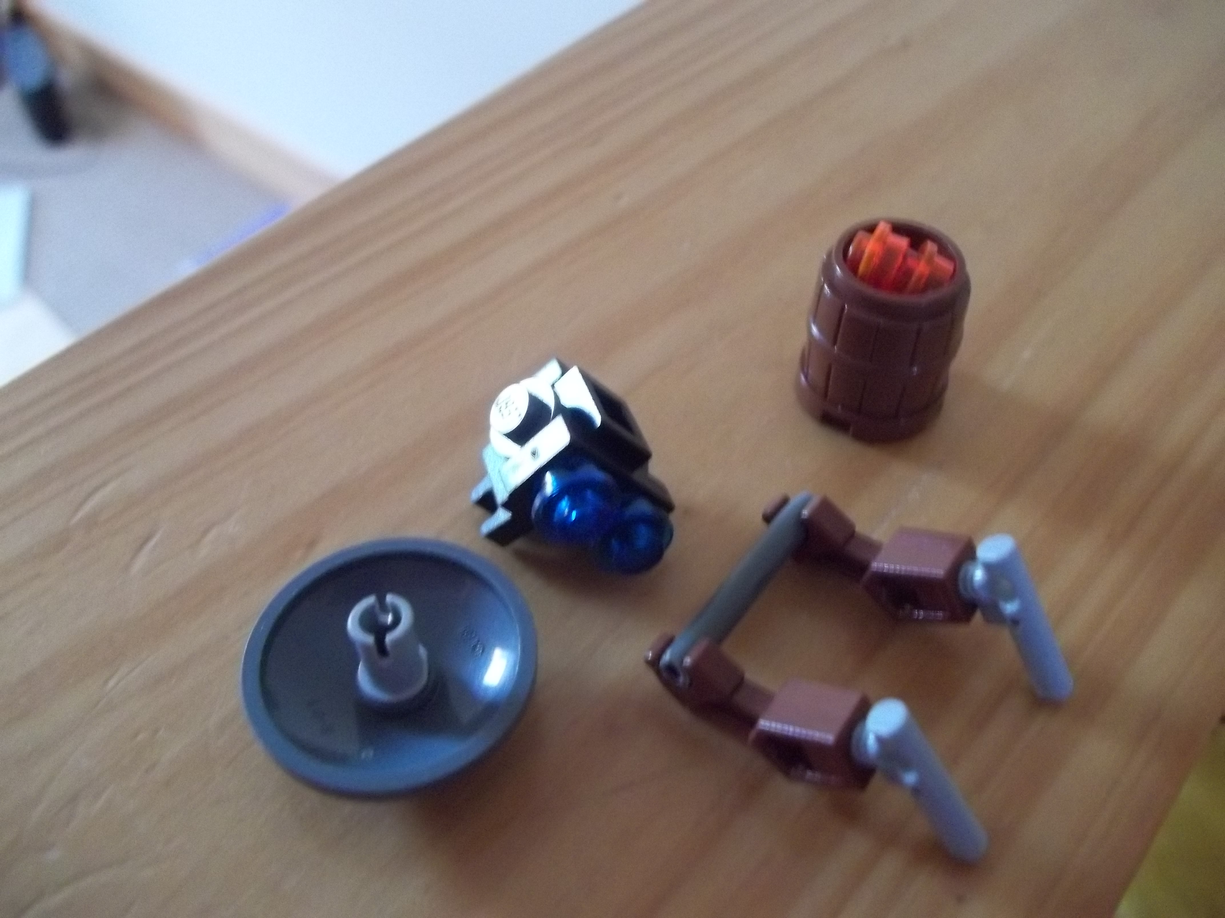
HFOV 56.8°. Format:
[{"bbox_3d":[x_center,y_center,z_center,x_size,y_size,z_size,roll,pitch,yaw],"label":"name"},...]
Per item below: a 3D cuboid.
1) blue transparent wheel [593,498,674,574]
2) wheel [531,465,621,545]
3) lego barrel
[{"bbox_3d":[0.002,0.007,0.106,0.008,0.008,0.005,-13,49,-12],"label":"blue transparent wheel"},{"bbox_3d":[-0.003,0.004,0.100,0.008,0.008,0.005,-13,49,-12],"label":"wheel"},{"bbox_3d":[0.028,-0.014,0.117,0.016,0.018,0.016,0,49,0],"label":"lego barrel"}]

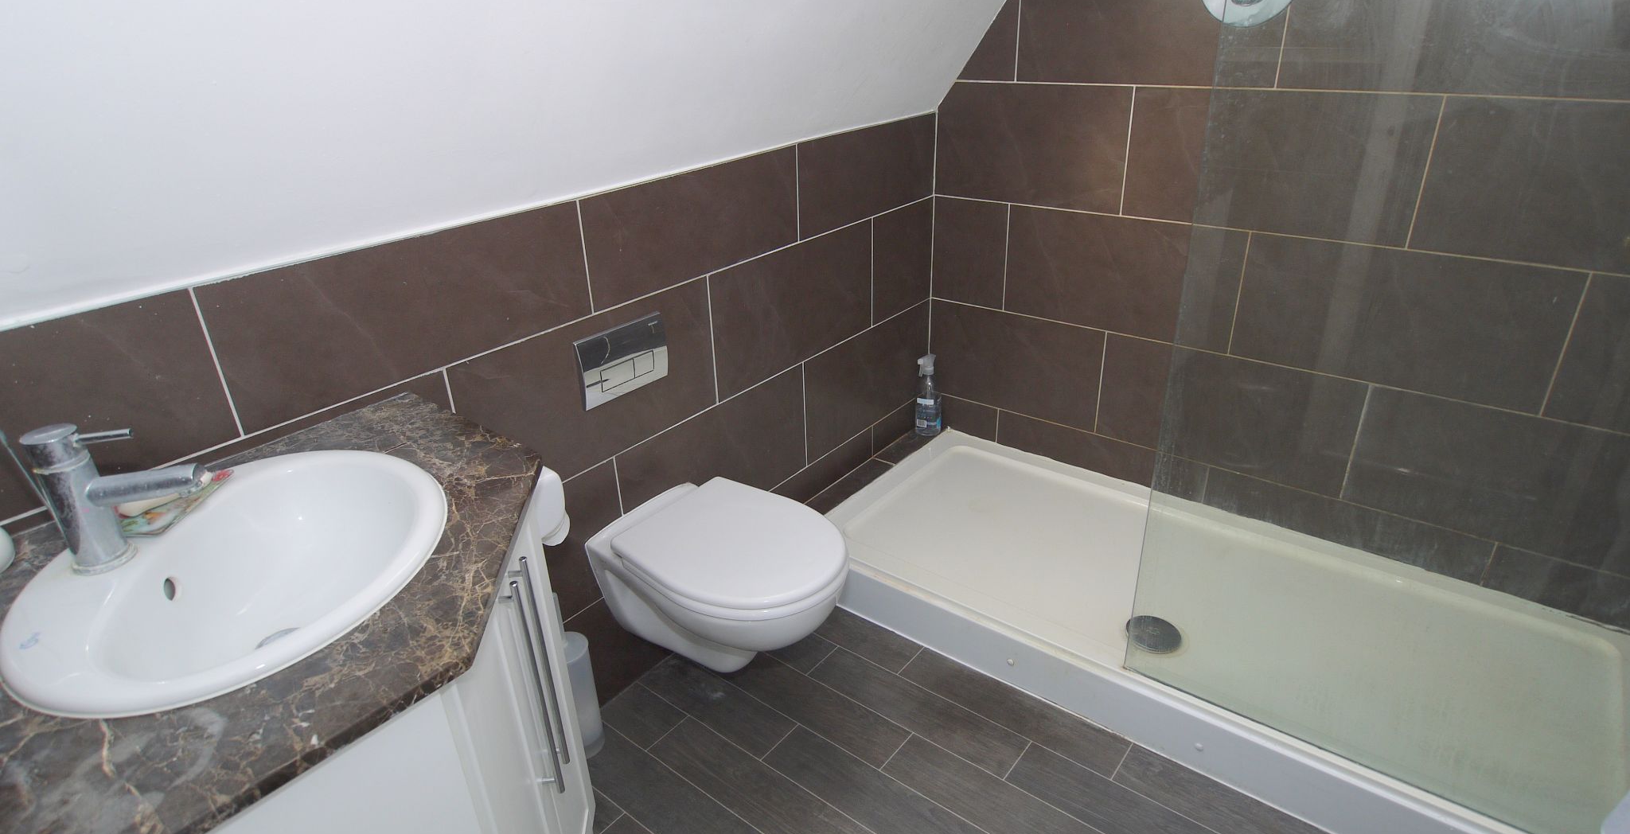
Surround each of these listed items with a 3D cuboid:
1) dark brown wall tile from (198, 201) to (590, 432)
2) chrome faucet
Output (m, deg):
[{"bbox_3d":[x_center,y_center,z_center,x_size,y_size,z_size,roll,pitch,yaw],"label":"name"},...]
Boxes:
[{"bbox_3d":[-0.608,-0.180,1.337,0.010,0.210,0.599,18,33,35],"label":"dark brown wall tile"},{"bbox_3d":[-0.712,0.079,0.878,0.158,0.154,0.056,-6,26,-6],"label":"chrome faucet"}]

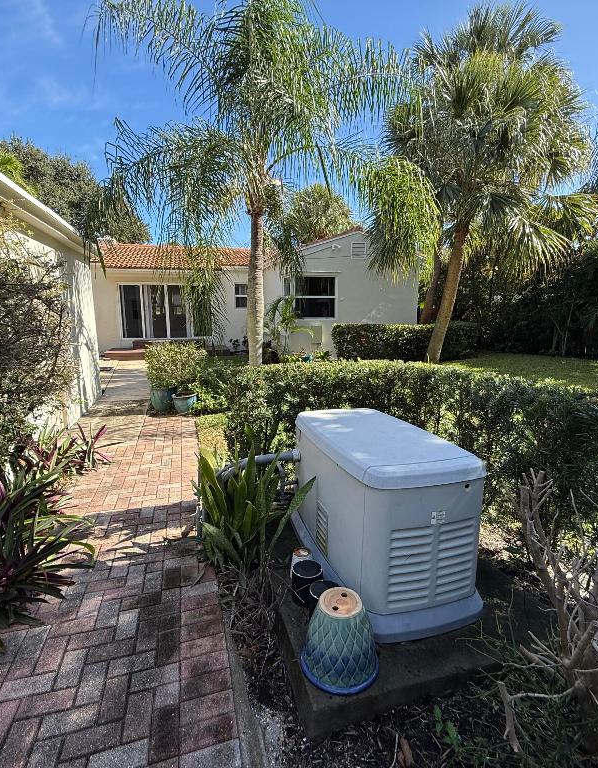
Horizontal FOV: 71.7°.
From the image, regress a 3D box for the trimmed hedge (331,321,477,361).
[{"bbox_3d":[3.804,-1.499,14.347,5.550,1.160,1.000,-3,10,-15],"label":"trimmed hedge"}]

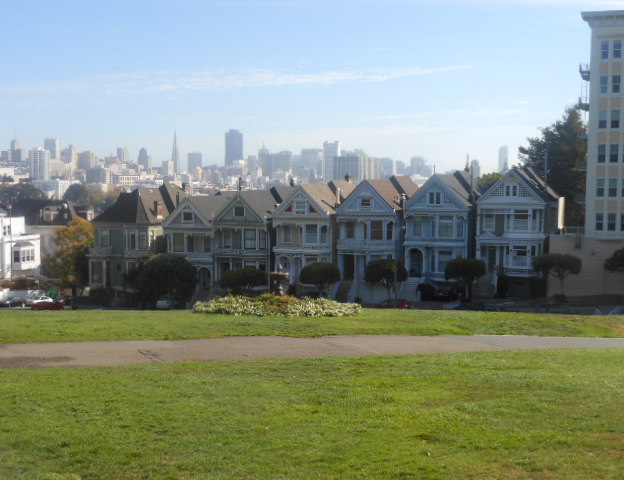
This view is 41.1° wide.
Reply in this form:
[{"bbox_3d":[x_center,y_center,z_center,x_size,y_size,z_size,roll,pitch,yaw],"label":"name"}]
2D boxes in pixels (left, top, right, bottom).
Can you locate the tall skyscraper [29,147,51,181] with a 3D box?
[{"bbox_3d":[-373.377,-100.024,1140.000,22.000,54.000,22.000,2,4,19],"label":"tall skyscraper"}]

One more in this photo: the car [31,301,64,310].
[{"bbox_3d":[-30.938,7.910,97.500,4.400,1.400,1.780,2,4,19],"label":"car"}]

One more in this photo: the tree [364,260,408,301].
[{"bbox_3d":[7.576,4.198,84.606,4.400,4.550,4.300,0,4,0],"label":"tree"}]

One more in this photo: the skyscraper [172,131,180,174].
[{"bbox_3d":[-552.677,-321.314,3393.558,50.000,260.000,50.000,2,5,20],"label":"skyscraper"}]

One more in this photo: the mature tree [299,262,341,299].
[{"bbox_3d":[0.790,4.422,87.590,4.200,4.000,4.200,0,4,0],"label":"mature tree"}]

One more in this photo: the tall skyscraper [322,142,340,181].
[{"bbox_3d":[54.135,-196.077,2309.760,42.000,150.000,26.000,2,5,20],"label":"tall skyscraper"}]

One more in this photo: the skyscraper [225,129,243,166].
[{"bbox_3d":[-293.438,-297.200,3130.000,45.000,237.000,66.000,2,4,19],"label":"skyscraper"}]

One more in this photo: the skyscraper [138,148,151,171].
[{"bbox_3d":[-526.707,-251.558,2616.240,29.000,70.000,27.000,2,5,20],"label":"skyscraper"}]

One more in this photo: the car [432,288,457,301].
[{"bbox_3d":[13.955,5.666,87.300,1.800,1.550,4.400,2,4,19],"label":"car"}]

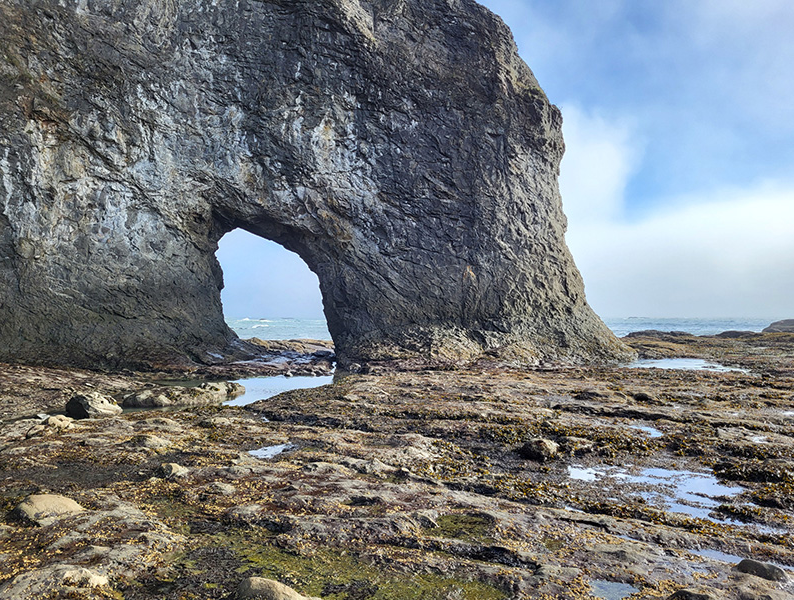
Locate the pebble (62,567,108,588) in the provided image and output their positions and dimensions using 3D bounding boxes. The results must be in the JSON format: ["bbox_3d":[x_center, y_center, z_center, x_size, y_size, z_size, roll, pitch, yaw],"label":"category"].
[{"bbox_3d":[-1.849,1.643,3.559,0.246,0.095,0.172,0,-2,0],"label":"pebble"}]

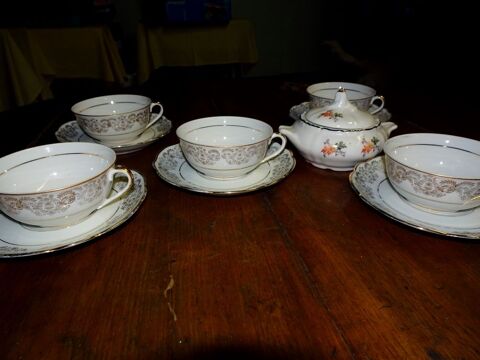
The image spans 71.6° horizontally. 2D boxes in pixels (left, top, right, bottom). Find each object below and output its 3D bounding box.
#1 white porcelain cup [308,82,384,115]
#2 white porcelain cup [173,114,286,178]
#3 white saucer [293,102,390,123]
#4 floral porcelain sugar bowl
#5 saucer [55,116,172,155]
[{"bbox_3d":[0.155,-0.108,0.492,0.114,0.048,0.099,5,29,11],"label":"white porcelain cup"},{"bbox_3d":[-0.008,-0.031,0.353,0.114,0.048,0.099,5,29,11],"label":"white porcelain cup"},{"bbox_3d":[0.148,-0.091,0.502,0.150,0.021,0.150,-1,28,0],"label":"white saucer"},{"bbox_3d":[0.113,-0.062,0.381,0.140,0.085,0.111,-1,28,0],"label":"floral porcelain sugar bowl"},{"bbox_3d":[-0.166,-0.061,0.452,0.150,0.021,0.150,-1,28,0],"label":"saucer"}]

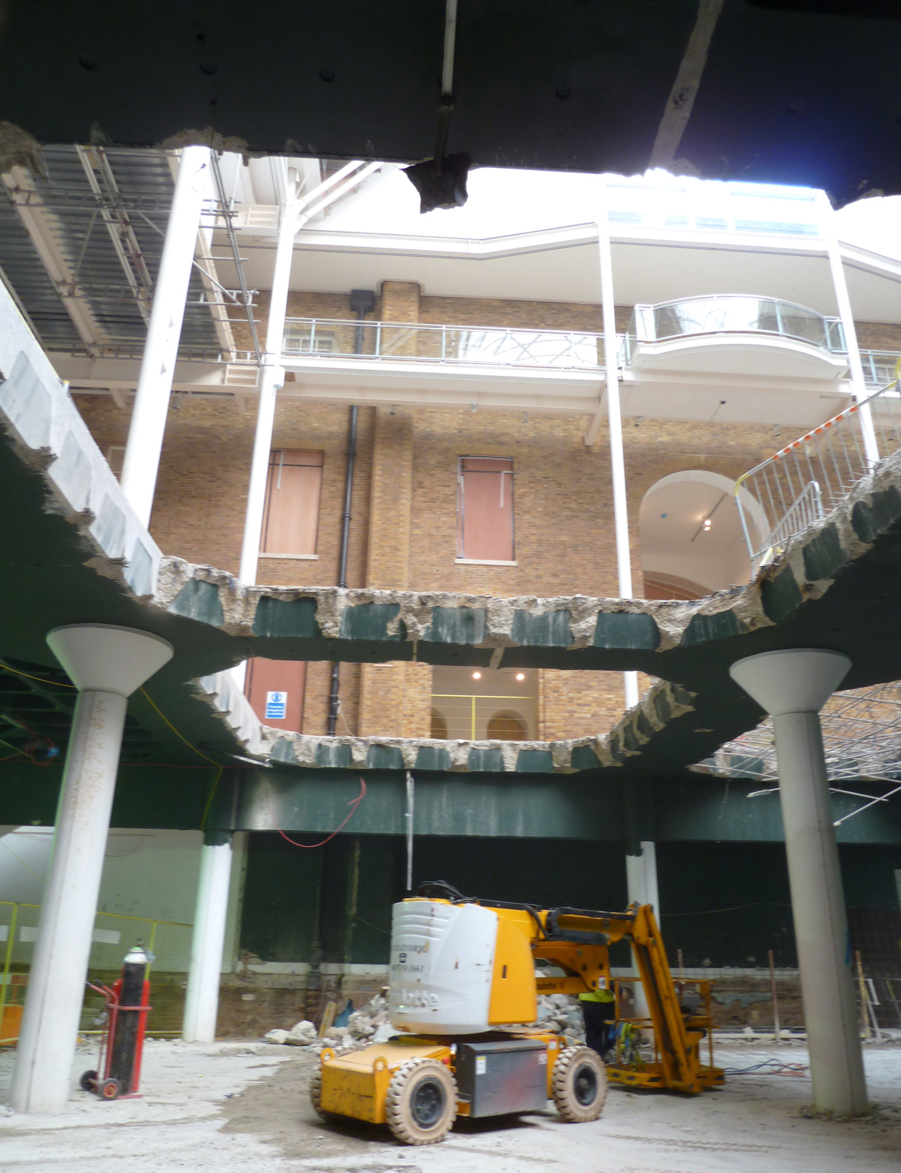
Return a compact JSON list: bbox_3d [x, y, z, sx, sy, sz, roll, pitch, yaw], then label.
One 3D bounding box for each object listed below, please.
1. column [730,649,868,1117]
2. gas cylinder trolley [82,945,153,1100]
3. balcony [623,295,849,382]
[{"bbox_3d":[4.272,3.317,10.188,1.400,4.933,1.400,2,-22,-2],"label":"column"},{"bbox_3d":[-3.762,4.787,9.622,0.600,1.480,0.640,18,-27,-36],"label":"gas cylinder trolley"},{"bbox_3d":[6.516,-5.567,19.434,4.950,1.370,1.250,2,-22,-2],"label":"balcony"}]

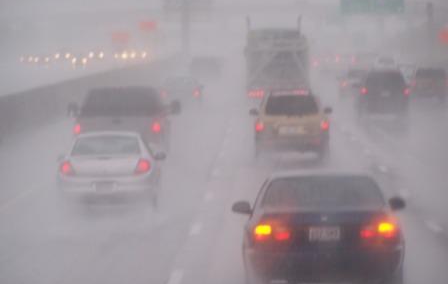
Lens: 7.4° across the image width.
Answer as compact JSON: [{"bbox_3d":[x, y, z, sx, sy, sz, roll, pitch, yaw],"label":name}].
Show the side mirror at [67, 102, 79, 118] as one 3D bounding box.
[{"bbox_3d":[-3.545,-0.742,81.700,0.250,0.350,0.160,-1,2,1],"label":"side mirror"}]

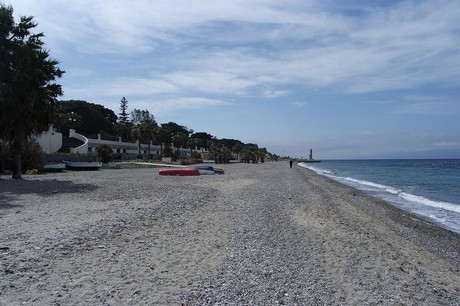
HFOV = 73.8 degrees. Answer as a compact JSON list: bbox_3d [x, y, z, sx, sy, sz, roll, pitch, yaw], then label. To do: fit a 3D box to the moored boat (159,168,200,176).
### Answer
[{"bbox_3d":[-5.549,2.151,33.800,4.400,0.750,1.500,-1,-2,9],"label":"moored boat"}]

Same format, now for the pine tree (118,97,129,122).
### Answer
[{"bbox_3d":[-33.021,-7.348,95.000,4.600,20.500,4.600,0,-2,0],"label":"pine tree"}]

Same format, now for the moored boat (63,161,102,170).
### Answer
[{"bbox_3d":[-21.785,1.901,45.500,5.200,1.400,1.800,-1,-2,6],"label":"moored boat"}]

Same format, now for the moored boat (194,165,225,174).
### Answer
[{"bbox_3d":[-2.315,1.986,36.000,3.400,0.950,1.500,-1,-2,13],"label":"moored boat"}]

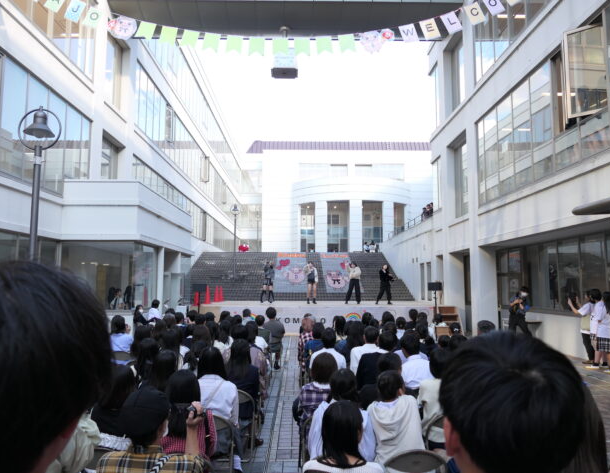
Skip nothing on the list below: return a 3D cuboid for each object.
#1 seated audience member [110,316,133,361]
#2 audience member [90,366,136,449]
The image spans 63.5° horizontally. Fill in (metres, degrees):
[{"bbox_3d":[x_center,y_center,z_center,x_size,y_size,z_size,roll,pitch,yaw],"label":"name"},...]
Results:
[{"bbox_3d":[-2.746,1.837,7.517,0.460,1.270,0.720,-1,-6,13],"label":"seated audience member"},{"bbox_3d":[-1.215,1.443,3.305,0.480,1.200,0.750,0,-6,2],"label":"audience member"}]

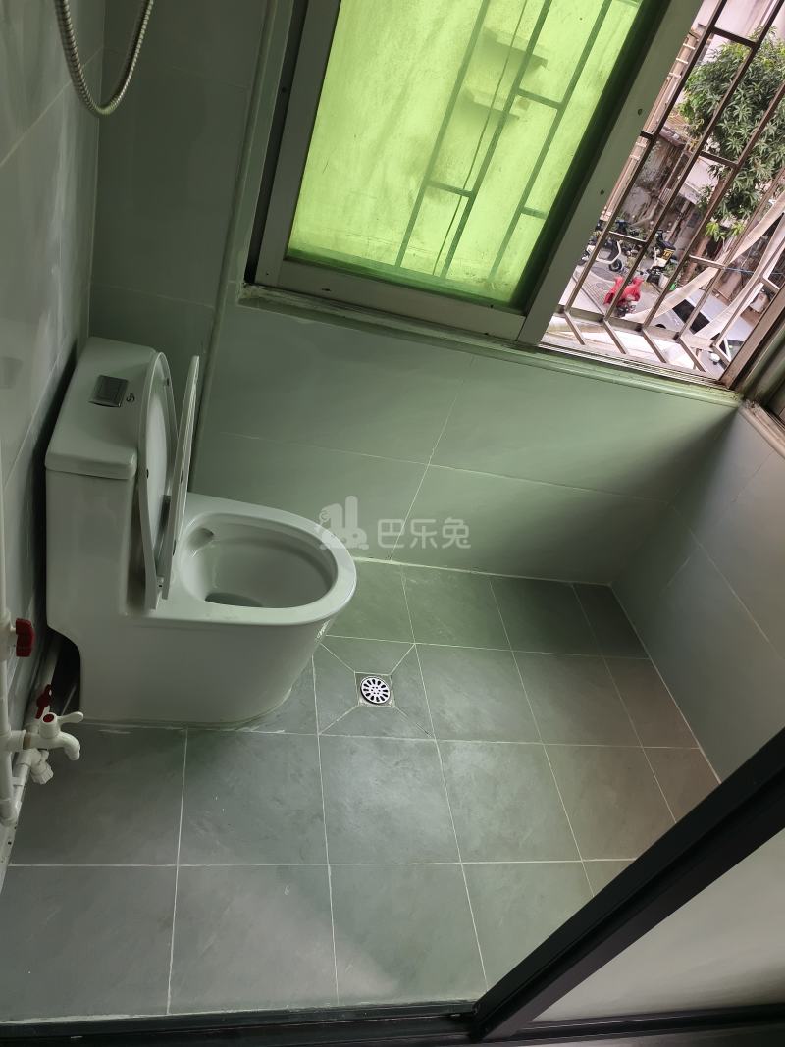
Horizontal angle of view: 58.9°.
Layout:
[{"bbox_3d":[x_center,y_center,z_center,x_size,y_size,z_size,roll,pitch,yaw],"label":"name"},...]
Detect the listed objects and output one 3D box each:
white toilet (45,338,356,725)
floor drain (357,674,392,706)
[{"bbox_3d":[-0.357,0.039,1.457,0.599,0.790,0.388,8,40,-17],"label":"white toilet"},{"bbox_3d":[-0.044,0.430,1.794,0.088,0.012,0.088,7,40,-17],"label":"floor drain"}]

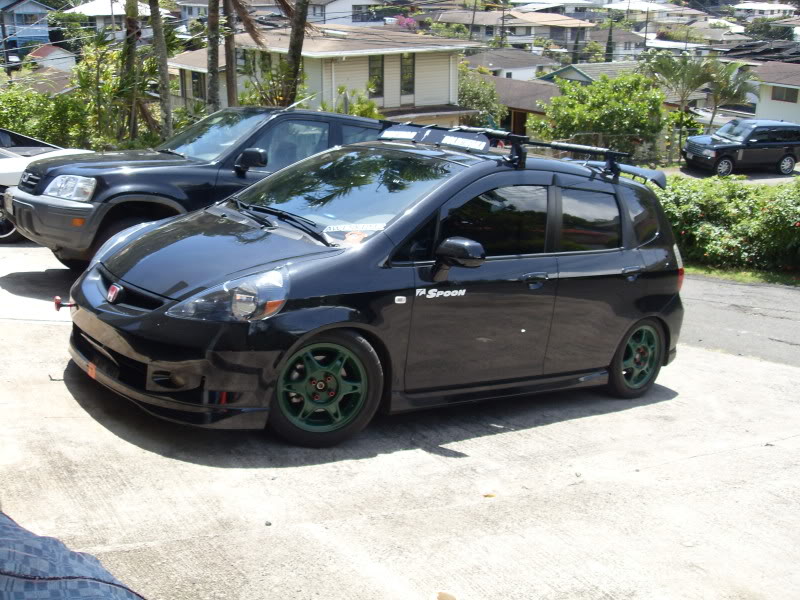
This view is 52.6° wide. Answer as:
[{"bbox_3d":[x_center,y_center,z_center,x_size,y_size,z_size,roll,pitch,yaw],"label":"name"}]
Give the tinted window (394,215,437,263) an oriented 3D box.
[{"bbox_3d":[0.088,-0.296,3.742,0.290,0.250,0.050,-1,0,-36],"label":"tinted window"}]

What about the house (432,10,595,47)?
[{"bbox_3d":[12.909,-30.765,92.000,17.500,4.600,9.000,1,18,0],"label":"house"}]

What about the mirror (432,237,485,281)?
[{"bbox_3d":[0.274,-0.199,3.866,0.140,0.170,0.195,-1,14,-40],"label":"mirror"}]

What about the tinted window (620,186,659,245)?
[{"bbox_3d":[1.481,-0.493,4.965,0.070,0.370,0.430,2,2,43],"label":"tinted window"}]

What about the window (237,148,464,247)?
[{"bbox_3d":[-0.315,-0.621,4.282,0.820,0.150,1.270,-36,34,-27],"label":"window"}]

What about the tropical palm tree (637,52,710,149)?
[{"bbox_3d":[9.502,-6.802,28.000,2.200,3.600,2.200,1,18,0],"label":"tropical palm tree"}]

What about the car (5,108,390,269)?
[{"bbox_3d":[-1.207,-0.988,7.605,4.450,1.675,1.750,0,13,-36],"label":"car"}]

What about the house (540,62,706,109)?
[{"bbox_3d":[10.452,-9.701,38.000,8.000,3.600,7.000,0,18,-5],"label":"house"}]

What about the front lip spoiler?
[{"bbox_3d":[-1.274,0.309,3.932,0.520,0.160,1.640,-1,14,-40],"label":"front lip spoiler"}]

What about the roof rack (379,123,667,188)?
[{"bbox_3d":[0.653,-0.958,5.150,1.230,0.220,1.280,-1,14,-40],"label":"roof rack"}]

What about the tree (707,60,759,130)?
[{"bbox_3d":[13.154,-7.497,32.000,2.200,3.900,2.100,6,15,21],"label":"tree"}]

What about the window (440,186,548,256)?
[{"bbox_3d":[0.503,-0.432,4.227,0.810,0.450,0.050,-1,-1,-40],"label":"window"}]

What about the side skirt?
[{"bbox_3d":[0.601,0.483,4.486,1.730,0.125,0.110,-1,14,-40],"label":"side skirt"}]

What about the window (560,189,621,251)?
[{"bbox_3d":[1.097,-0.462,4.710,0.580,0.386,0.050,-1,-3,-40],"label":"window"}]

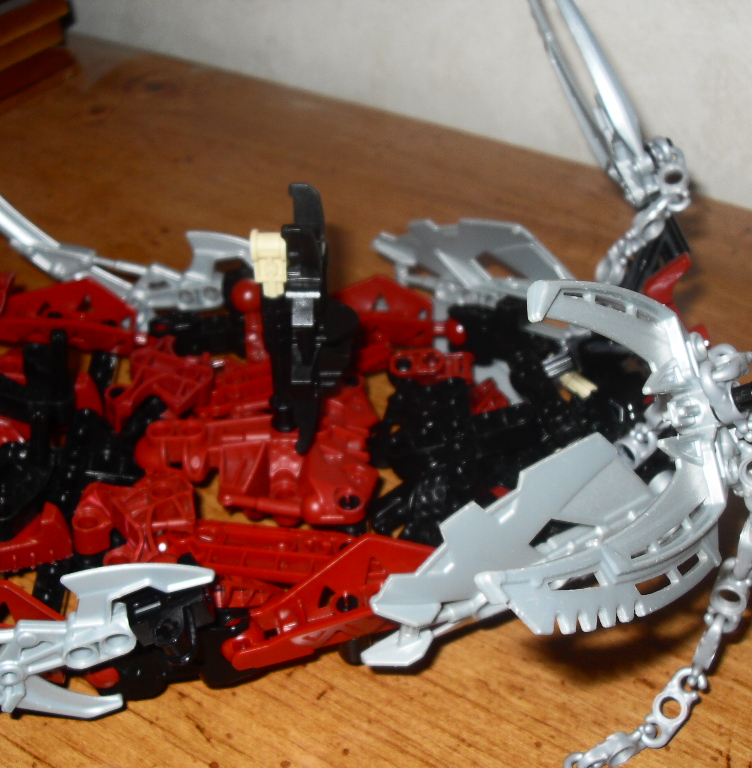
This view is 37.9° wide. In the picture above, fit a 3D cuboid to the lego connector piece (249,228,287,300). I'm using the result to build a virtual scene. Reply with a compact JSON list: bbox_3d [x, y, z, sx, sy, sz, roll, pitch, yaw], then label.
[{"bbox_3d":[-0.024,-0.027,0.247,0.008,0.015,0.008,0,40,0],"label":"lego connector piece"}]

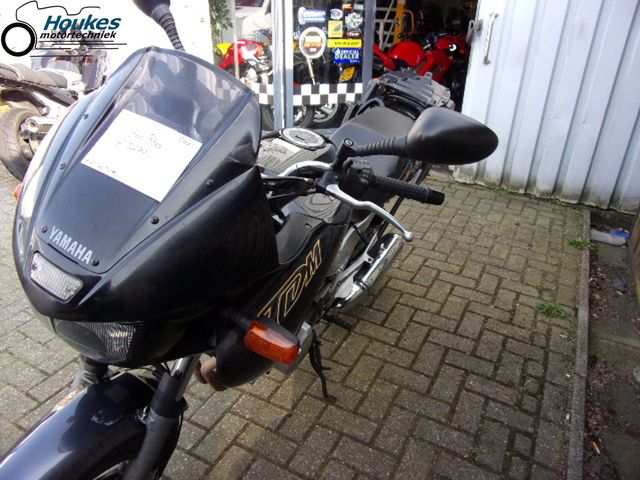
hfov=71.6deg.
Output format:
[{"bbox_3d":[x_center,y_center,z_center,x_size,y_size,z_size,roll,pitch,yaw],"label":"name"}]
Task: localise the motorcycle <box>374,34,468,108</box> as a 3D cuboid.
[{"bbox_3d":[1.131,-1.776,5.149,2.000,1.120,0.750,15,30,27],"label":"motorcycle"}]

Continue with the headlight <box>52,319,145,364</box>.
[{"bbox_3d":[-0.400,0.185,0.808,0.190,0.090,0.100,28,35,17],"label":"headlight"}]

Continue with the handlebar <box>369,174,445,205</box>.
[{"bbox_3d":[0.190,-0.111,0.975,0.170,0.037,0.037,11,25,-13],"label":"handlebar"}]

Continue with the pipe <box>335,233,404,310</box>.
[{"bbox_3d":[0.216,0.124,1.860,0.120,0.130,0.490,27,35,16],"label":"pipe"}]

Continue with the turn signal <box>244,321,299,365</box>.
[{"bbox_3d":[-0.100,0.210,0.910,0.105,0.055,0.060,28,35,17],"label":"turn signal"}]

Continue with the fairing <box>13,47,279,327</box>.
[{"bbox_3d":[-0.308,-0.081,0.788,0.420,0.430,0.370,28,35,17],"label":"fairing"}]

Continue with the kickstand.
[{"bbox_3d":[0.008,0.457,1.608,0.075,0.315,0.070,1,26,31],"label":"kickstand"}]

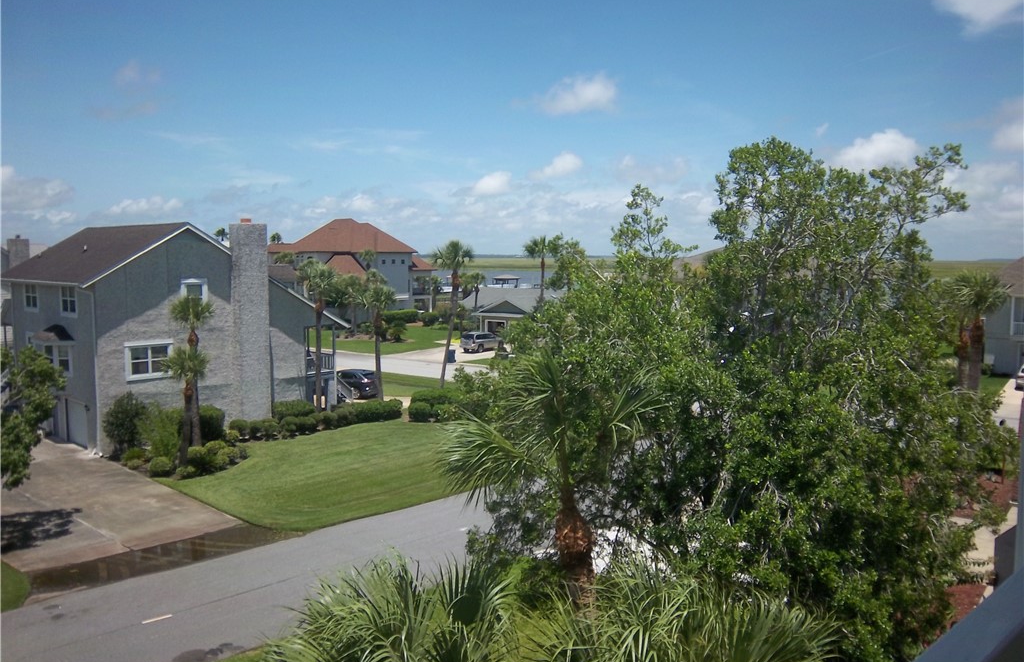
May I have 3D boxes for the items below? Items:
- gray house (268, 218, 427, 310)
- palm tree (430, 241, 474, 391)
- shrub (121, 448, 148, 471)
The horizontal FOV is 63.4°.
[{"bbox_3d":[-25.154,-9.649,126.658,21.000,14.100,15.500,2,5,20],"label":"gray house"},{"bbox_3d":[-3.926,-0.781,54.651,2.900,10.350,2.900,0,5,0],"label":"palm tree"},{"bbox_3d":[-16.568,5.576,36.352,1.200,0.800,1.150,-2,6,-24],"label":"shrub"}]

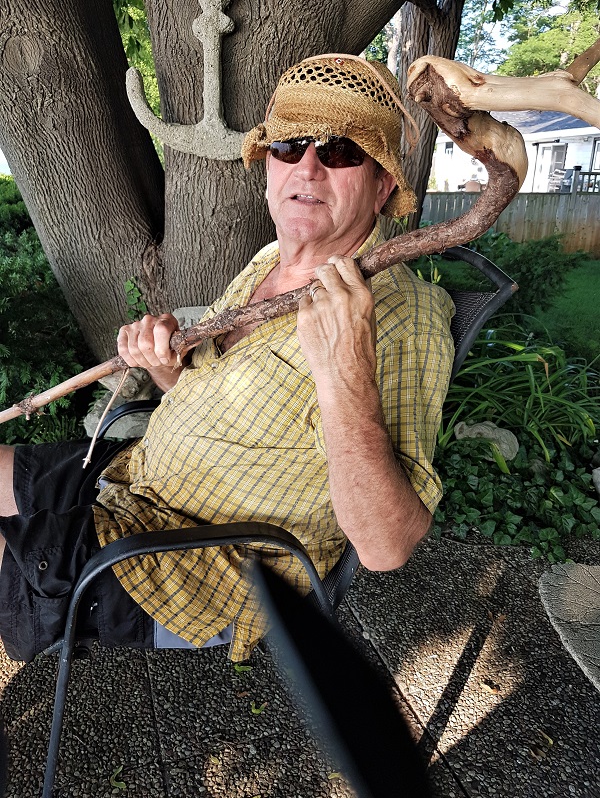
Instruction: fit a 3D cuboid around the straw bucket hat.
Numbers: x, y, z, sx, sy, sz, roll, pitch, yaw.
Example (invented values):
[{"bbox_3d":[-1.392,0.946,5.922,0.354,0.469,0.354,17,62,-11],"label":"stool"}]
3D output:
[{"bbox_3d":[0.045,-0.392,0.900,0.250,0.190,0.280,13,8,24],"label":"straw bucket hat"}]

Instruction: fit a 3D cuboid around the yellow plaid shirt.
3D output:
[{"bbox_3d":[-0.045,0.045,1.000,0.370,0.710,0.540,14,8,-35],"label":"yellow plaid shirt"}]

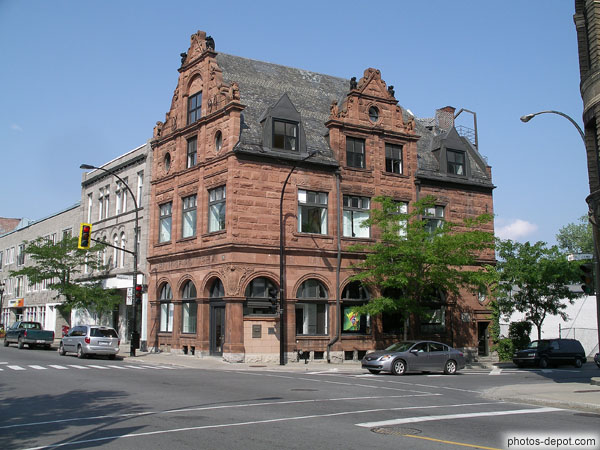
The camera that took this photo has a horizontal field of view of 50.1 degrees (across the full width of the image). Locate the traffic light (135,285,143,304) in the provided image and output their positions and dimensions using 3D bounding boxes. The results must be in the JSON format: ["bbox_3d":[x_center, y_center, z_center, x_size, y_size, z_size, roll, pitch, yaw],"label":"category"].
[{"bbox_3d":[-8.803,3.809,35.000,0.340,1.070,0.380,7,-11,-38],"label":"traffic light"}]

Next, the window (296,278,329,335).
[{"bbox_3d":[0.683,4.333,33.759,1.891,3.028,0.250,5,-10,-28],"label":"window"}]

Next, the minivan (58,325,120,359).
[{"bbox_3d":[-11.900,6.600,36.200,1.970,1.750,4.950,7,-11,-37],"label":"minivan"}]

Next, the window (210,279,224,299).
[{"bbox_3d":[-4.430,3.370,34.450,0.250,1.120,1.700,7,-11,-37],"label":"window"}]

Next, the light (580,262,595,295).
[{"bbox_3d":[9.863,1.846,22.000,0.380,1.070,0.340,5,-10,-28],"label":"light"}]

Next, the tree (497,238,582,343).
[{"bbox_3d":[15.890,5.041,42.724,5.600,8.074,5.600,5,-10,-28],"label":"tree"}]

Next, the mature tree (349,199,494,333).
[{"bbox_3d":[6.350,2.900,33.300,7.400,8.800,6.800,-1,-9,10],"label":"mature tree"}]

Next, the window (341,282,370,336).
[{"bbox_3d":[3.200,4.690,36.200,2.050,3.100,0.250,5,-10,-28],"label":"window"}]

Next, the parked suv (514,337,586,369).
[{"bbox_3d":[14.925,7.642,38.258,4.650,1.690,1.850,5,-10,-28],"label":"parked suv"}]

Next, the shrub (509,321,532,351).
[{"bbox_3d":[14.269,7.492,41.450,1.500,2.509,1.500,5,-10,-28],"label":"shrub"}]

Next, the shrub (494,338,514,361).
[{"bbox_3d":[13.200,8.020,41.000,1.400,1.550,1.300,-3,-9,18],"label":"shrub"}]

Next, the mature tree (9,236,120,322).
[{"bbox_3d":[-16.500,4.780,45.100,7.400,7.900,6.800,3,-9,-20],"label":"mature tree"}]

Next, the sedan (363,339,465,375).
[{"bbox_3d":[4.970,5.762,27.928,4.800,1.470,1.800,5,-10,-30],"label":"sedan"}]

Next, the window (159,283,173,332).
[{"bbox_3d":[-7.872,4.817,37.537,0.250,2.963,1.773,7,-11,-38],"label":"window"}]

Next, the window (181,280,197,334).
[{"bbox_3d":[-6.148,4.523,35.358,0.250,2.982,1.793,7,-11,-38],"label":"window"}]

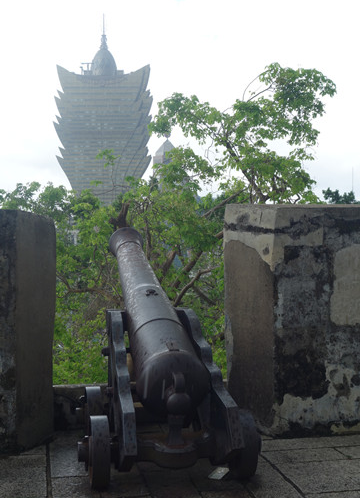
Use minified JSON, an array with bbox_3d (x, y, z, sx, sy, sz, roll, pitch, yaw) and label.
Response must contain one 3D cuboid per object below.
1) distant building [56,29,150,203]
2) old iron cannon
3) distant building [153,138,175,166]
[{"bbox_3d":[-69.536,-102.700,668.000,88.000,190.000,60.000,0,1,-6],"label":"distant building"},{"bbox_3d":[-0.310,0.640,6.050,1.180,1.660,3.250,0,1,-11],"label":"old iron cannon"},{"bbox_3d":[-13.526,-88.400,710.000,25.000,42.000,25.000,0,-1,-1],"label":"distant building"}]

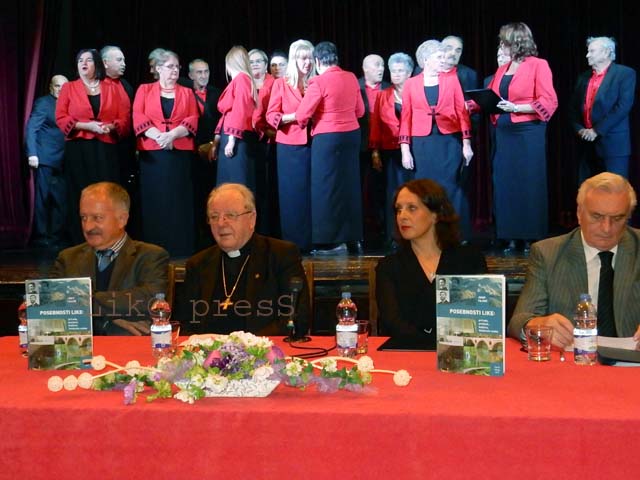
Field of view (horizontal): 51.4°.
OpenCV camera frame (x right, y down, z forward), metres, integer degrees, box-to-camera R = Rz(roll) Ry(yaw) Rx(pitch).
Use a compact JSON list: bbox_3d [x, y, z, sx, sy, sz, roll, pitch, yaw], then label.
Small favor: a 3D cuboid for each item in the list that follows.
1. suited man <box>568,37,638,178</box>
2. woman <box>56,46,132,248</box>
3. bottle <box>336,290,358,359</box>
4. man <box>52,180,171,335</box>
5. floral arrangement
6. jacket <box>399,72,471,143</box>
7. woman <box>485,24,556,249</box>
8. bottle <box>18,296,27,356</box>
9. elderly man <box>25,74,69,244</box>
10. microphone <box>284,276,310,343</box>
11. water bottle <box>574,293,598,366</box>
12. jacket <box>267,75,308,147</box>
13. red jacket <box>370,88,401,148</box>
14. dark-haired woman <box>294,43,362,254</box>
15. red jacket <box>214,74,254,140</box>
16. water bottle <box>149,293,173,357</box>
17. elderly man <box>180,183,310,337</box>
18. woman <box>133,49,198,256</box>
[{"bbox_3d":[2.272,-0.773,5.417,0.360,1.726,0.530,-2,4,-34],"label":"suited man"},{"bbox_3d":[-1.846,-0.733,5.469,0.580,1.642,0.370,-1,3,-19],"label":"woman"},{"bbox_3d":[0.084,0.260,2.040,0.066,0.203,0.066,-1,1,0],"label":"bottle"},{"bbox_3d":[-0.797,0.451,2.507,0.530,1.340,0.750,0,3,-6],"label":"man"},{"bbox_3d":[-0.223,0.302,1.680,0.890,0.145,0.320,-1,1,2],"label":"floral arrangement"},{"bbox_3d":[0.894,-1.035,5.200,0.550,0.540,0.300,-1,1,6],"label":"jacket"},{"bbox_3d":[1.508,-0.771,4.980,0.500,1.710,0.420,0,2,38],"label":"woman"},{"bbox_3d":[-1.001,0.295,2.289,0.067,0.213,0.067,0,3,0],"label":"bottle"},{"bbox_3d":[-2.701,-0.811,6.667,0.450,1.673,0.500,2,4,32],"label":"elderly man"},{"bbox_3d":[-0.085,0.256,2.467,0.105,0.240,0.140,-1,3,-12],"label":"microphone"},{"bbox_3d":[0.749,0.251,1.870,0.066,0.203,0.066,-1,1,0],"label":"water bottle"},{"bbox_3d":[-0.240,-1.018,5.234,0.460,0.560,0.320,-3,4,-43],"label":"jacket"},{"bbox_3d":[0.669,-1.022,5.600,0.500,0.530,0.300,-1,1,0],"label":"red jacket"},{"bbox_3d":[0.121,-0.722,5.219,0.500,1.646,0.400,-2,3,-30],"label":"dark-haired woman"},{"bbox_3d":[-0.689,-1.071,5.300,0.330,0.530,0.480,-1,1,-9],"label":"red jacket"},{"bbox_3d":[-0.515,0.282,2.168,0.067,0.213,0.067,0,3,0],"label":"water bottle"},{"bbox_3d":[-0.286,0.457,2.457,0.560,1.330,0.760,0,3,5],"label":"elderly man"},{"bbox_3d":[-1.226,-0.698,5.280,0.530,1.640,0.360,-1,1,-9],"label":"woman"}]

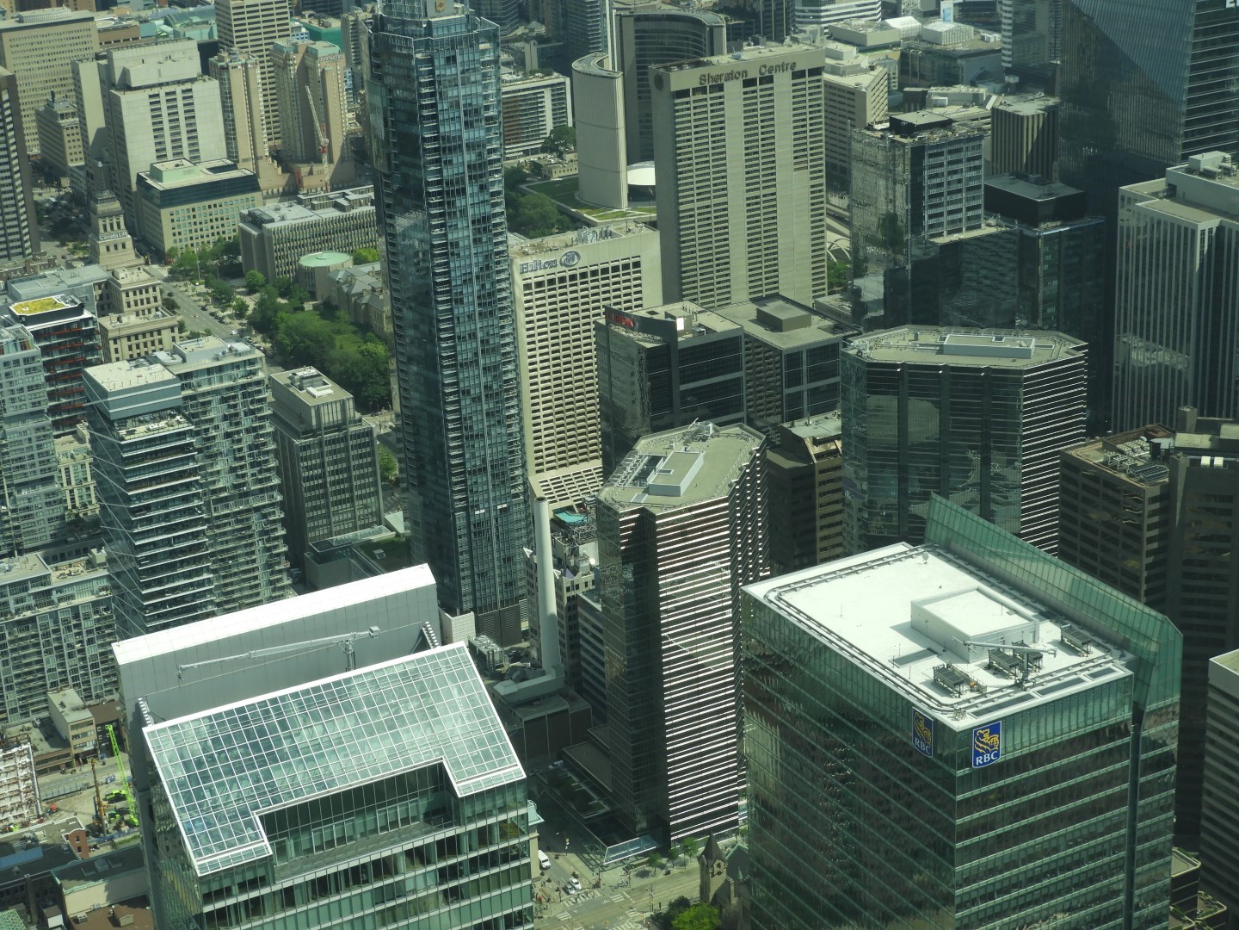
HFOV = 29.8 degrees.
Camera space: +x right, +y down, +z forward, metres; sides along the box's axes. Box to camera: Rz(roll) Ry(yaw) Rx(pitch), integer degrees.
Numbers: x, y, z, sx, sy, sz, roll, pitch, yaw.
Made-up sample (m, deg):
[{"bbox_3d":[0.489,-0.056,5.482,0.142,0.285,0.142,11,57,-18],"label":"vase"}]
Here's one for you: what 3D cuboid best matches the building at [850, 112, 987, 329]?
[{"bbox_3d":[110.590,-60.940,862.610,32.000,135.500,36.000,-14,24,-26],"label":"building"}]

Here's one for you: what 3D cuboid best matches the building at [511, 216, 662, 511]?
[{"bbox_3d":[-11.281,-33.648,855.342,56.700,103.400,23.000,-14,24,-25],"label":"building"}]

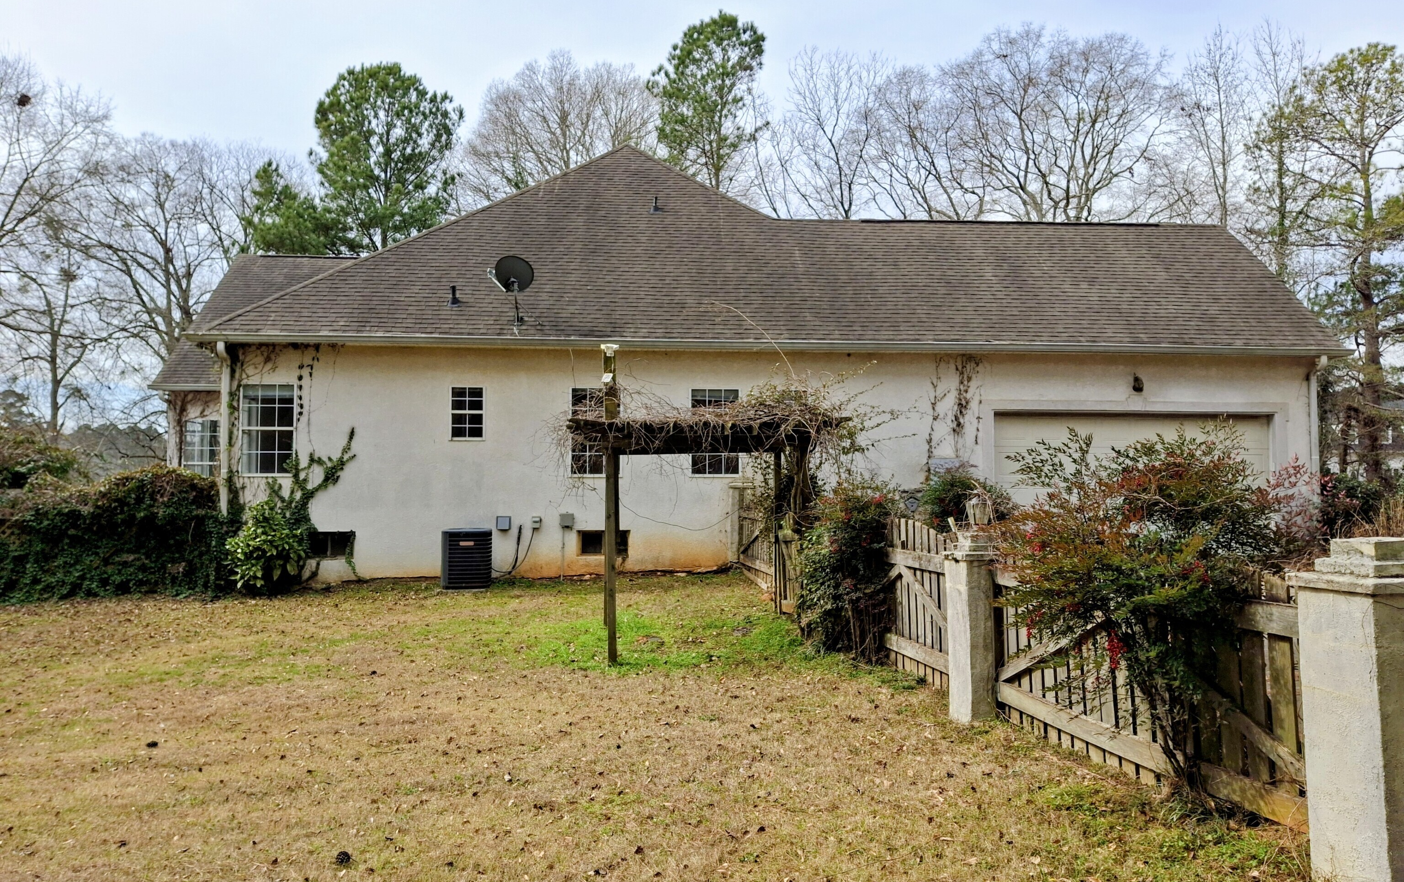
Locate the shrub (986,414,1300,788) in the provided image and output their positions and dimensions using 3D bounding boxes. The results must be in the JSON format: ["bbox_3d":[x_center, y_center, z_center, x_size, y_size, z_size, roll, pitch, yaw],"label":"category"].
[{"bbox_3d":[2.252,0.845,5.159,1.450,1.850,1.350,-2,-4,30],"label":"shrub"}]

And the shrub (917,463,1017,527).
[{"bbox_3d":[3.110,1.125,11.954,1.150,1.700,1.150,-1,-4,15],"label":"shrub"}]

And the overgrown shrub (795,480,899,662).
[{"bbox_3d":[1.376,1.139,9.749,0.980,1.750,1.050,0,-3,8],"label":"overgrown shrub"}]

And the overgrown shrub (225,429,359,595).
[{"bbox_3d":[-6.415,1.105,15.834,2.050,2.600,0.800,0,-3,-4],"label":"overgrown shrub"}]

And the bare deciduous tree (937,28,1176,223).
[{"bbox_3d":[14.153,-6.159,40.444,9.500,20.500,9.500,-1,-4,19],"label":"bare deciduous tree"}]

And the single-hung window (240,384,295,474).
[{"bbox_3d":[-6.970,-0.185,16.270,0.880,1.490,0.100,0,-3,-4],"label":"single-hung window"}]

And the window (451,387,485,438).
[{"bbox_3d":[-3.821,-0.447,16.530,0.570,0.880,0.100,0,-3,-4],"label":"window"}]

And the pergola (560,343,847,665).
[{"bbox_3d":[-0.039,0.612,10.182,2.500,2.860,2.500,0,-3,-6],"label":"pergola"}]

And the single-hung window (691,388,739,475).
[{"bbox_3d":[0.228,-0.137,16.826,0.840,1.490,0.100,0,-3,-4],"label":"single-hung window"}]

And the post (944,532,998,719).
[{"bbox_3d":[1.901,1.287,7.186,0.290,1.370,0.290,2,-4,-25],"label":"post"}]

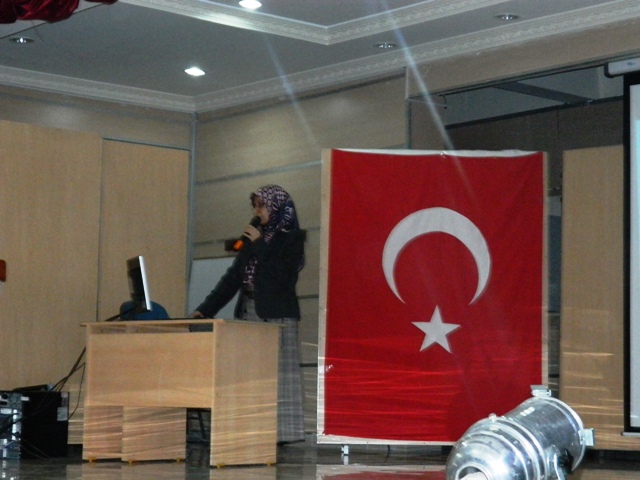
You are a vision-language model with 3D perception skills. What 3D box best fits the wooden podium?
[{"bbox_3d":[-0.749,0.830,8.445,0.973,0.759,0.588,-3,-7,34],"label":"wooden podium"}]

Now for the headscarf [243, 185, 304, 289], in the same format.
[{"bbox_3d":[-0.273,-0.021,9.100,0.330,0.585,0.270,3,-6,-22],"label":"headscarf"}]

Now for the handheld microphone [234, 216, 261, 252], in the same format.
[{"bbox_3d":[-0.422,-0.035,9.030,0.052,0.245,0.052,42,-12,-18],"label":"handheld microphone"}]

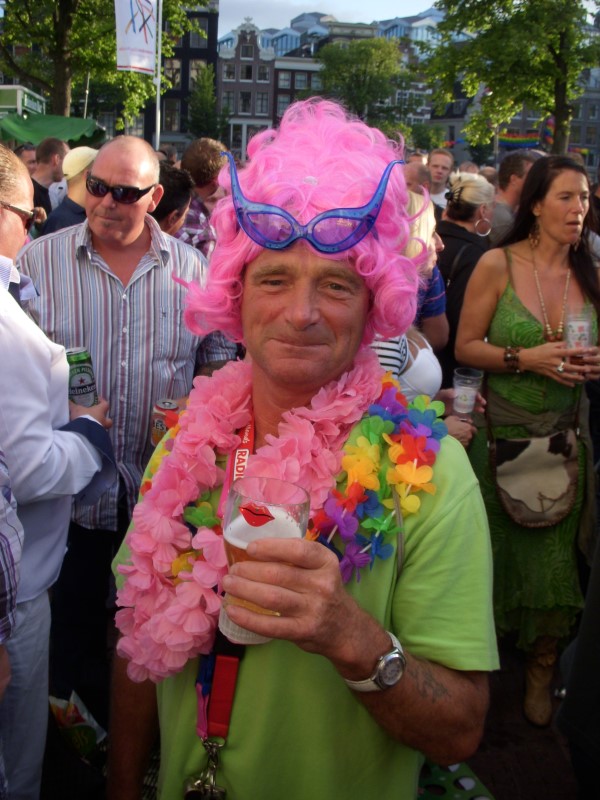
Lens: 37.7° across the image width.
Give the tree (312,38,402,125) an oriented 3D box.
[{"bbox_3d":[4.637,-23.517,72.323,7.400,11.700,7.200,3,15,0],"label":"tree"}]

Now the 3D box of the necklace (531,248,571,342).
[{"bbox_3d":[0.676,-0.289,2.388,0.125,0.235,0.150,2,15,-3],"label":"necklace"}]

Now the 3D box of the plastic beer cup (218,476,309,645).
[{"bbox_3d":[-0.038,0.153,0.835,0.077,0.138,0.077,9,9,-1],"label":"plastic beer cup"}]

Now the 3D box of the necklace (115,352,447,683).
[{"bbox_3d":[-0.029,0.120,1.089,0.385,0.385,0.260,6,15,13],"label":"necklace"}]

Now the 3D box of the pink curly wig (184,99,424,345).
[{"bbox_3d":[0.011,-0.210,1.015,0.265,0.272,0.270,5,15,7],"label":"pink curly wig"}]

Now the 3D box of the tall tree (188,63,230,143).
[{"bbox_3d":[-7.457,-22.990,72.634,3.500,9.300,3.500,3,15,0],"label":"tall tree"}]

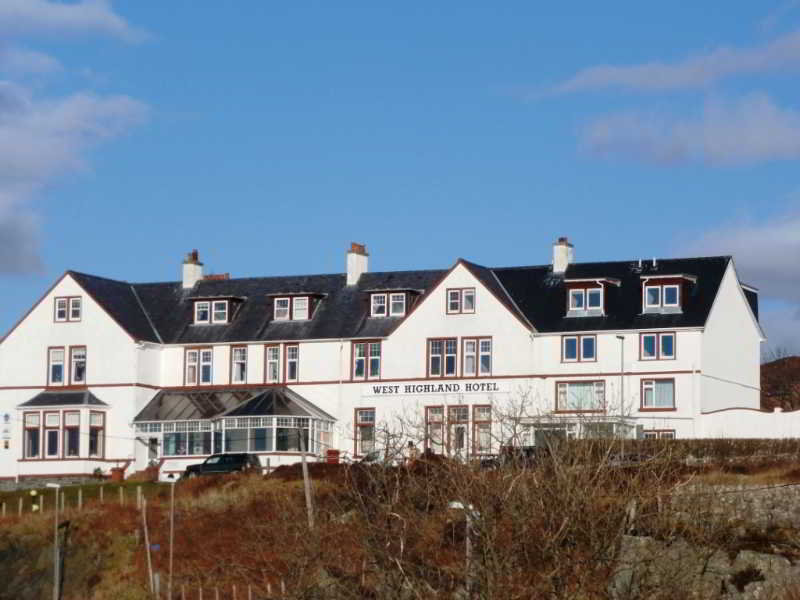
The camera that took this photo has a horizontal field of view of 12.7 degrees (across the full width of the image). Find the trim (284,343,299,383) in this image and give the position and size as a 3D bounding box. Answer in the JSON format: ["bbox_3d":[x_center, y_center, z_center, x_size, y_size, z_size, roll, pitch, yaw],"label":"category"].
[{"bbox_3d":[-6.100,3.589,202.692,0.903,2.288,0.180,-2,-6,22],"label":"trim"}]

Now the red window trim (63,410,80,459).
[{"bbox_3d":[-19.716,8.152,216.097,1.126,2.937,0.200,-2,-7,25],"label":"red window trim"}]

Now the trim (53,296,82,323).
[{"bbox_3d":[-20.163,0.606,218.309,1.903,1.495,0.200,-2,-7,25],"label":"trim"}]

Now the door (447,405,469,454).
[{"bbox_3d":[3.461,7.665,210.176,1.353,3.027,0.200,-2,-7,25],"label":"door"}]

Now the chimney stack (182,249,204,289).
[{"bbox_3d":[-12.953,-1.914,224.689,0.950,2.465,1.150,-2,-7,25],"label":"chimney stack"}]

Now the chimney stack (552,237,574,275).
[{"bbox_3d":[9.778,-2.659,214.237,1.000,2.176,1.150,-2,-7,25],"label":"chimney stack"}]

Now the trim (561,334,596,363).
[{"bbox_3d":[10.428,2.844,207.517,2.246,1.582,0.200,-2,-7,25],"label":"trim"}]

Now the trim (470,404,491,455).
[{"bbox_3d":[4.551,7.234,197.953,1.182,2.838,0.180,-2,-6,22],"label":"trim"}]

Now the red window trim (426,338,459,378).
[{"bbox_3d":[2.370,3.258,199.254,1.883,2.232,0.180,-2,-6,22],"label":"red window trim"}]

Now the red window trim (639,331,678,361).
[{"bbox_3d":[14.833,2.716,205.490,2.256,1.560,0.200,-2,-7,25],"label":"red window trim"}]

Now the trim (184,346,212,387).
[{"bbox_3d":[-11.481,3.807,204.875,1.814,2.295,0.180,-2,-6,22],"label":"trim"}]

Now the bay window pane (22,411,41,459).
[{"bbox_3d":[-20.811,7.687,202.773,1.097,2.749,0.180,-2,-6,22],"label":"bay window pane"}]

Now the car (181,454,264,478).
[{"bbox_3d":[-10.227,9.666,206.972,4.350,1.700,1.780,-2,-7,25],"label":"car"}]

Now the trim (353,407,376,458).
[{"bbox_3d":[-1.939,7.451,200.591,1.335,2.859,0.180,-2,-6,22],"label":"trim"}]

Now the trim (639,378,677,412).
[{"bbox_3d":[14.023,5.170,194.282,2.076,1.821,0.180,-2,-6,22],"label":"trim"}]

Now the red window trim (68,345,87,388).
[{"bbox_3d":[-18.348,3.769,204.335,1.138,2.347,0.180,-2,-6,22],"label":"red window trim"}]

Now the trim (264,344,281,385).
[{"bbox_3d":[-7.620,3.864,215.765,1.043,2.449,0.200,-2,-7,25],"label":"trim"}]

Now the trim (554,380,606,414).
[{"bbox_3d":[9.919,5.310,195.950,2.893,1.809,0.180,-2,-6,22],"label":"trim"}]

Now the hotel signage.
[{"bbox_3d":[2.053,5.255,210.948,8.482,0.632,0.100,-2,-7,25],"label":"hotel signage"}]

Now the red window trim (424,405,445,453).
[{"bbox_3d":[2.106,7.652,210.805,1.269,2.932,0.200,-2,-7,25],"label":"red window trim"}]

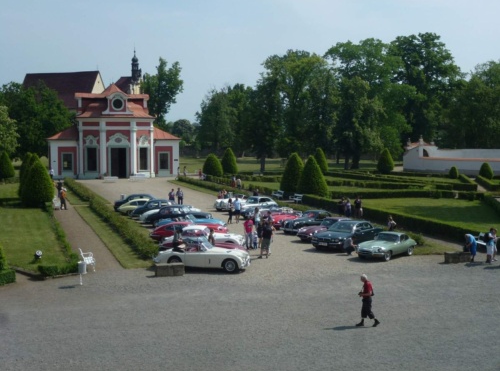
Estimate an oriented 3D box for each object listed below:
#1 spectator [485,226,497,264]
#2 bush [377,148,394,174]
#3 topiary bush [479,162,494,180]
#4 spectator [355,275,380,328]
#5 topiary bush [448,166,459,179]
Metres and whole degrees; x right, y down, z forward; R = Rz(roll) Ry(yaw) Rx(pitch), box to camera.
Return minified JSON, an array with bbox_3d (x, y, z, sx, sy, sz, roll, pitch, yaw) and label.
[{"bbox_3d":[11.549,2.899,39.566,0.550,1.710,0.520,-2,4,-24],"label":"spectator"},{"bbox_3d":[22.493,-4.053,135.939,2.800,4.140,2.800,0,3,0],"label":"bush"},{"bbox_3d":[33.396,-1.980,116.088,1.950,2.360,1.950,0,3,0],"label":"topiary bush"},{"bbox_3d":[3.794,3.693,26.401,0.760,1.690,0.500,0,3,3],"label":"spectator"},{"bbox_3d":[29.423,-1.837,118.809,1.280,1.750,1.280,0,3,0],"label":"topiary bush"}]

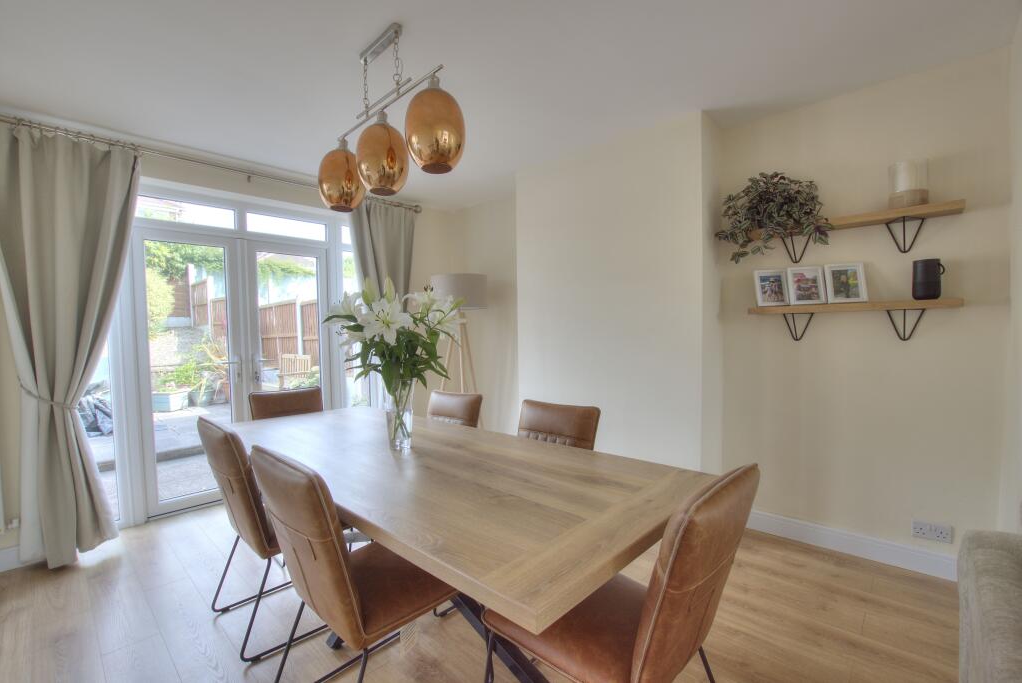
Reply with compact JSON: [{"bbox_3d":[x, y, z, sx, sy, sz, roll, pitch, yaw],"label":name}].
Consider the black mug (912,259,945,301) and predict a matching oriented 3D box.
[{"bbox_3d":[2.029,-0.297,2.076,0.118,0.190,0.105,1,3,42],"label":"black mug"}]

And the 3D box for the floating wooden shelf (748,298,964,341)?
[{"bbox_3d":[1.795,-0.099,2.302,0.885,0.195,0.168,1,3,42],"label":"floating wooden shelf"}]

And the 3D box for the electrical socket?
[{"bbox_3d":[2.131,0.964,2.160,0.146,0.086,0.014,1,3,42],"label":"electrical socket"}]

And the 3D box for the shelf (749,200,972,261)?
[{"bbox_3d":[1.786,-0.551,2.285,0.885,0.191,0.168,1,3,42],"label":"shelf"}]

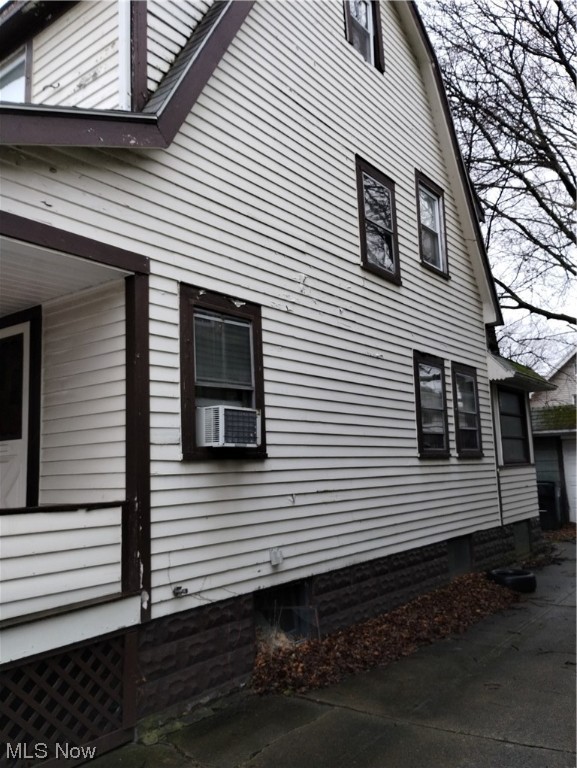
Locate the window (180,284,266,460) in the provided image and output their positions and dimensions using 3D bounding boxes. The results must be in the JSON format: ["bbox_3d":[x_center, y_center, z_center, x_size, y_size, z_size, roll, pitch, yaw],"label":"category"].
[{"bbox_3d":[-0.531,-0.064,5.084,0.120,1.352,0.980,-8,-10,37],"label":"window"}]

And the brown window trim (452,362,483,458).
[{"bbox_3d":[2.600,0.404,9.082,0.100,1.373,0.952,-8,-10,37],"label":"brown window trim"}]

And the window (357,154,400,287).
[{"bbox_3d":[1.077,-1.947,7.534,0.120,1.373,0.969,-8,-10,37],"label":"window"}]

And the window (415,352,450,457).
[{"bbox_3d":[1.870,0.294,8.146,0.100,1.377,0.942,-8,-10,37],"label":"window"}]

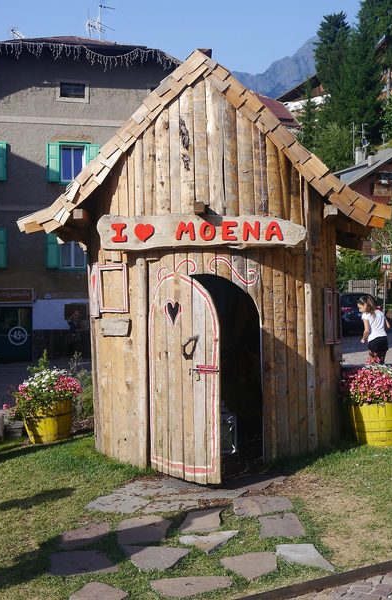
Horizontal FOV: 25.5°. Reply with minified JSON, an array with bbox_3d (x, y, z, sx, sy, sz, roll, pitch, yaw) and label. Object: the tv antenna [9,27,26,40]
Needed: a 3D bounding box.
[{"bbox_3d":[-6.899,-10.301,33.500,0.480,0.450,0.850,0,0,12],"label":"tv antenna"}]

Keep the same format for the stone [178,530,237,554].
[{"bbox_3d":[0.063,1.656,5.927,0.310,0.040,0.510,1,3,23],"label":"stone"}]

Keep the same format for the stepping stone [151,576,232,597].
[{"bbox_3d":[-0.024,1.596,4.814,0.467,0.045,0.294,-2,3,-31],"label":"stepping stone"}]

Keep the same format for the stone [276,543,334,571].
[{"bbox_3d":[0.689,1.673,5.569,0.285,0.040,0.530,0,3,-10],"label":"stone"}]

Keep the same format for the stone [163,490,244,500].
[{"bbox_3d":[0.057,1.476,6.485,0.623,0.040,0.212,0,0,-11],"label":"stone"}]

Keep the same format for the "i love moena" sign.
[{"bbox_3d":[0.059,-0.612,7.800,1.890,0.310,0.060,-1,0,0],"label":"\"i love moena\" sign"}]

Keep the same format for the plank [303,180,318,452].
[{"bbox_3d":[1.046,0.156,7.950,0.090,2.504,0.070,-2,0,-35],"label":"plank"}]

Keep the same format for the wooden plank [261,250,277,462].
[{"bbox_3d":[0.629,0.491,7.463,0.115,1.825,0.050,0,0,-20],"label":"wooden plank"}]

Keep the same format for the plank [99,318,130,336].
[{"bbox_3d":[-0.719,0.250,7.743,0.360,0.156,0.035,0,1,44],"label":"plank"}]

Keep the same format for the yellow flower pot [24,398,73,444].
[{"bbox_3d":[-1.543,1.270,9.100,0.540,0.440,0.540,-1,0,0],"label":"yellow flower pot"}]

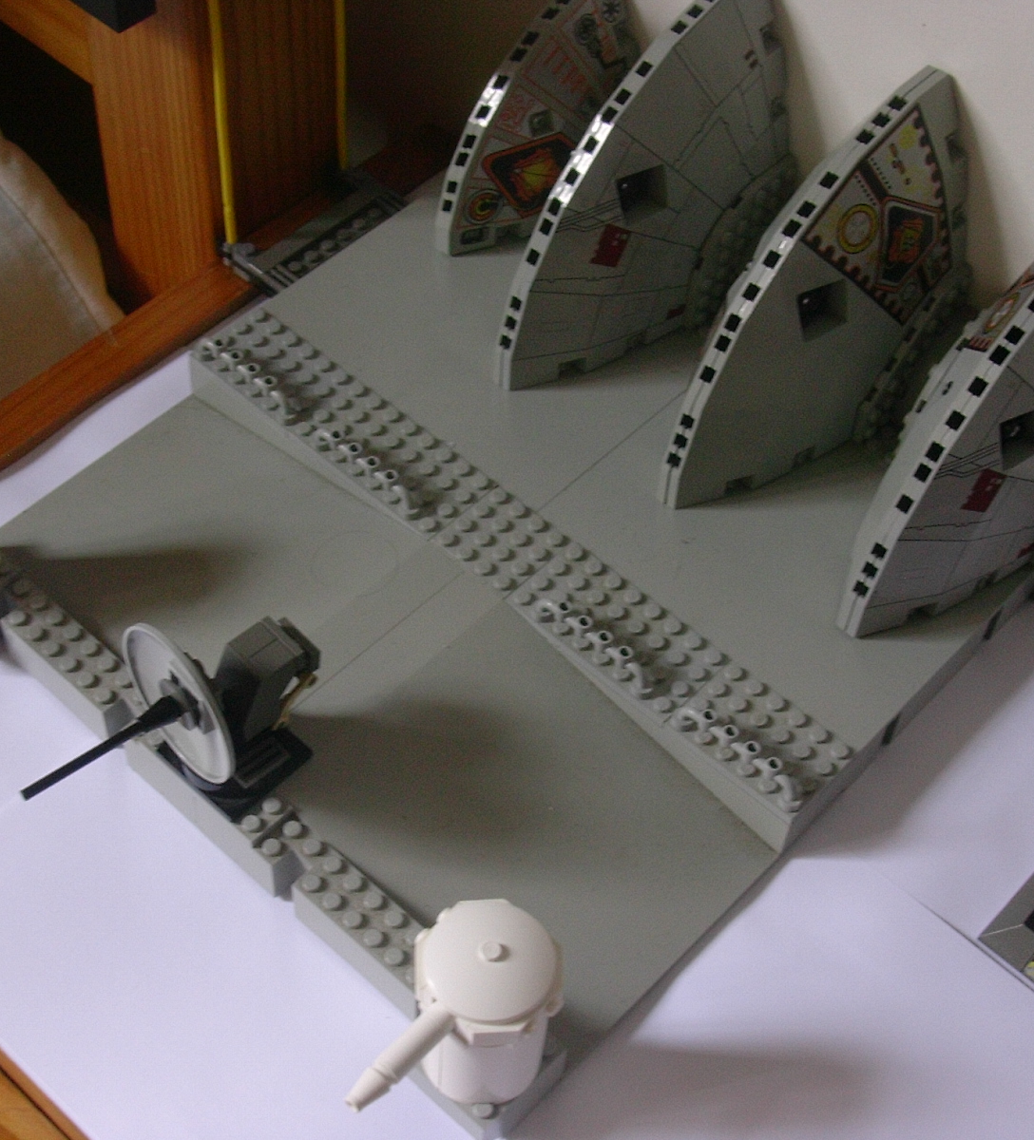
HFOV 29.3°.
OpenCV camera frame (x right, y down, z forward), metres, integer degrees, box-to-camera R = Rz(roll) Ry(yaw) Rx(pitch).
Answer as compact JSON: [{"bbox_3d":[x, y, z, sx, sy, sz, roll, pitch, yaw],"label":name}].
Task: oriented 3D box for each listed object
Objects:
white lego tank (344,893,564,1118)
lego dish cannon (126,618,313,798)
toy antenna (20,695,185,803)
[{"bbox_3d":[-0.017,0.117,0.489,0.036,0.061,0.063,38,60,23],"label":"white lego tank"},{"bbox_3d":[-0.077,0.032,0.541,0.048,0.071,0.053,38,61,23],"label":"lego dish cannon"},{"bbox_3d":[-0.108,0.047,0.510,0.048,0.008,0.008,-32,61,-27],"label":"toy antenna"}]

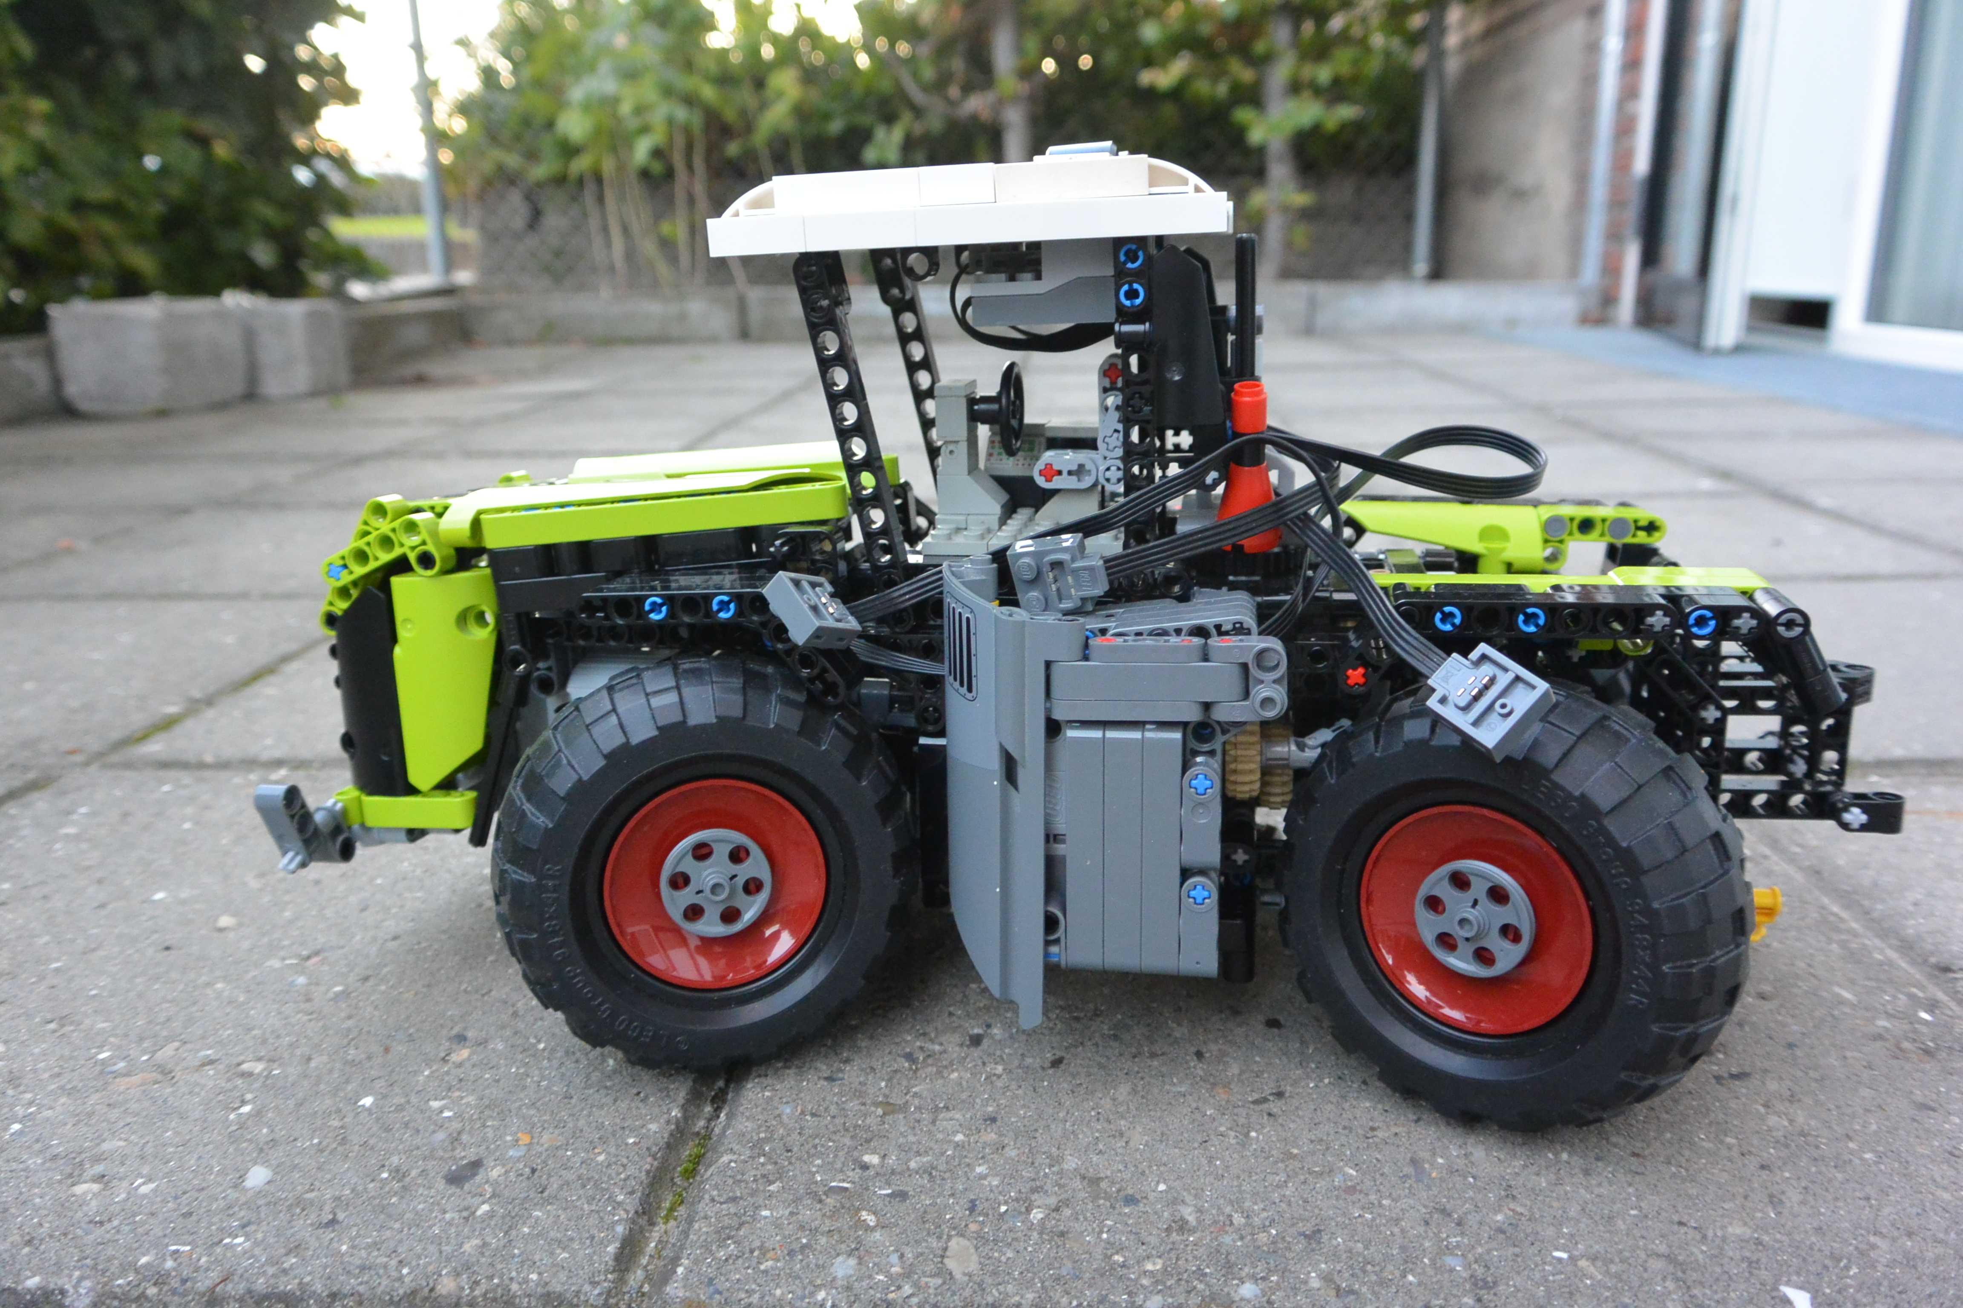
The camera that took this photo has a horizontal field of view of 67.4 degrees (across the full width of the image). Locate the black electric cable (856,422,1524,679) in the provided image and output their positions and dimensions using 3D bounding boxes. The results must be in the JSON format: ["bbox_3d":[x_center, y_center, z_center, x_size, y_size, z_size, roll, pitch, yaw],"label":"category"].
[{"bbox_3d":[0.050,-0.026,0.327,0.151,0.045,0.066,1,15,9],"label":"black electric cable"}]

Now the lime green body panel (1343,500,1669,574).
[{"bbox_3d":[0.143,-0.033,0.410,0.086,0.018,0.016,1,15,9],"label":"lime green body panel"}]

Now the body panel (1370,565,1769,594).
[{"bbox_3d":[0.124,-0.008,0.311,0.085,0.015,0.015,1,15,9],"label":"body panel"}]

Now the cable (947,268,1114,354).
[{"bbox_3d":[0.012,-0.081,0.346,0.040,0.021,0.020,1,16,10],"label":"cable"}]

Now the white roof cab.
[{"bbox_3d":[0.004,-0.109,0.352,0.113,0.021,0.104,0,16,10],"label":"white roof cab"}]

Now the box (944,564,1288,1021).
[{"bbox_3d":[0.025,0.029,0.320,0.077,0.087,0.052,1,16,10],"label":"box"}]

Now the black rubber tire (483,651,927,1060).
[{"bbox_3d":[-0.062,0.048,0.339,0.095,0.095,0.044,-6,16,-16],"label":"black rubber tire"}]

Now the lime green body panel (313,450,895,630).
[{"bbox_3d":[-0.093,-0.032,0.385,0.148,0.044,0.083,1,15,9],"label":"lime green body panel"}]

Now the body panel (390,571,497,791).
[{"bbox_3d":[-0.124,0.006,0.351,0.026,0.054,0.012,1,15,9],"label":"body panel"}]

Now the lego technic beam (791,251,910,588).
[{"bbox_3d":[-0.027,-0.047,0.335,0.008,0.088,0.008,-11,14,13],"label":"lego technic beam"}]

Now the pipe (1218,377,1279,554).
[{"bbox_3d":[0.065,-0.045,0.354,0.016,0.039,0.016,1,15,9],"label":"pipe"}]

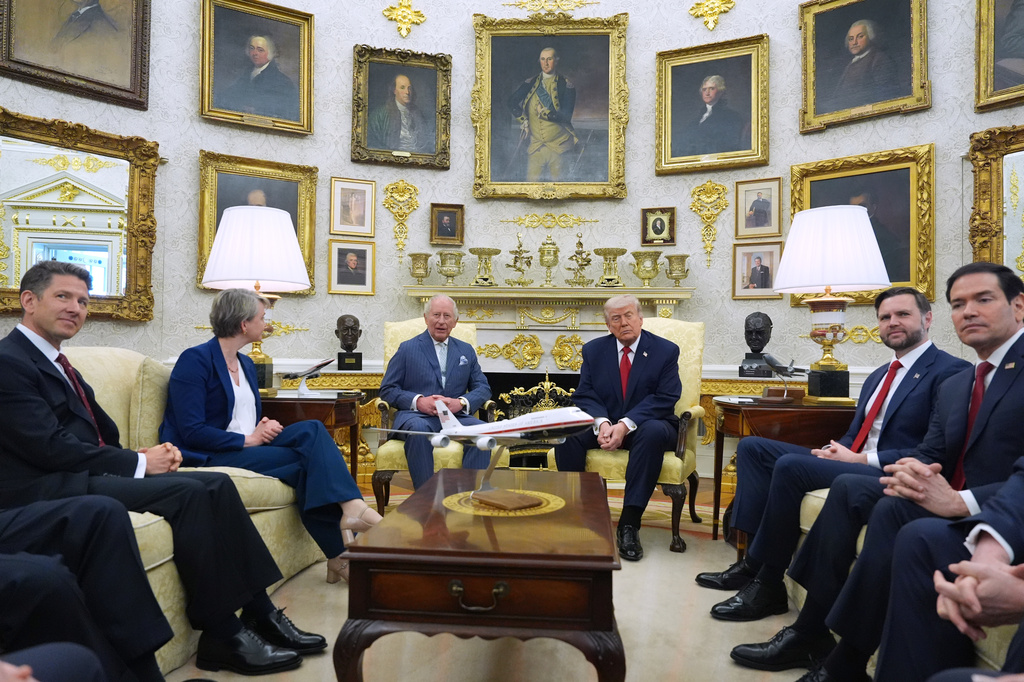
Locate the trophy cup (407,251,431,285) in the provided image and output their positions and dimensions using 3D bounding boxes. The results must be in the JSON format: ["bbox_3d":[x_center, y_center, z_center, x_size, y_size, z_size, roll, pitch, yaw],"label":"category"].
[{"bbox_3d":[-0.747,-0.575,5.512,0.180,0.265,0.175,1,-1,0],"label":"trophy cup"}]

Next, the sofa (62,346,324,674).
[{"bbox_3d":[-1.470,0.505,2.171,0.970,0.980,2.200,1,-1,4],"label":"sofa"}]

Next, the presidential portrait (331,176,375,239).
[{"bbox_3d":[-1.266,-1.062,5.440,0.348,0.455,0.030,1,-1,-21],"label":"presidential portrait"}]

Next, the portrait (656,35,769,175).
[{"bbox_3d":[1.513,-1.773,5.189,0.830,0.970,0.085,0,-1,24],"label":"portrait"}]

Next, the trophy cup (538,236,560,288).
[{"bbox_3d":[0.291,-0.607,5.300,0.165,0.410,0.165,1,-1,5],"label":"trophy cup"}]

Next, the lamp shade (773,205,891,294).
[{"bbox_3d":[1.584,-0.453,3.400,0.540,0.390,0.540,1,-1,4],"label":"lamp shade"}]

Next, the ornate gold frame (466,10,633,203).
[{"bbox_3d":[0.301,-1.888,5.494,1.250,1.490,0.100,1,-1,4],"label":"ornate gold frame"}]

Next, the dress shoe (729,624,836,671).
[{"bbox_3d":[0.830,0.934,2.093,0.315,0.110,0.110,1,-1,3],"label":"dress shoe"}]

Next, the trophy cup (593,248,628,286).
[{"bbox_3d":[0.751,-0.563,5.260,0.255,0.310,0.255,1,-1,5],"label":"trophy cup"}]

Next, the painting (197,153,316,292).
[{"bbox_3d":[-1.877,-0.862,5.088,0.841,0.987,0.090,1,1,-30],"label":"painting"}]

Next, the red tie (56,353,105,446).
[{"bbox_3d":[-1.312,0.208,2.100,0.050,0.420,0.085,-26,-1,6],"label":"red tie"}]

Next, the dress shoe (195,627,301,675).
[{"bbox_3d":[-0.793,0.930,2.065,0.314,0.122,0.112,1,-1,-1],"label":"dress shoe"}]

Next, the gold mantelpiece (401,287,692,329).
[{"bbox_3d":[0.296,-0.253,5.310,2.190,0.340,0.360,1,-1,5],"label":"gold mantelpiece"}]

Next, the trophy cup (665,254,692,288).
[{"bbox_3d":[1.295,-0.546,5.340,0.198,0.262,0.190,1,-1,5],"label":"trophy cup"}]

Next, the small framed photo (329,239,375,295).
[{"bbox_3d":[-1.271,-0.581,5.431,0.360,0.430,0.030,1,-1,-21],"label":"small framed photo"}]

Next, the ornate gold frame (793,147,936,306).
[{"bbox_3d":[2.368,-0.757,4.658,0.885,1.020,0.090,0,-2,39],"label":"ornate gold frame"}]

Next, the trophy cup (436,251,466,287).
[{"bbox_3d":[-0.476,-0.562,5.330,0.210,0.290,0.200,1,-1,0],"label":"trophy cup"}]

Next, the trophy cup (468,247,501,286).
[{"bbox_3d":[-0.216,-0.587,5.450,0.256,0.330,0.250,1,-1,0],"label":"trophy cup"}]

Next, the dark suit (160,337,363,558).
[{"bbox_3d":[-1.080,0.439,2.870,0.850,0.920,0.500,0,-1,21],"label":"dark suit"}]

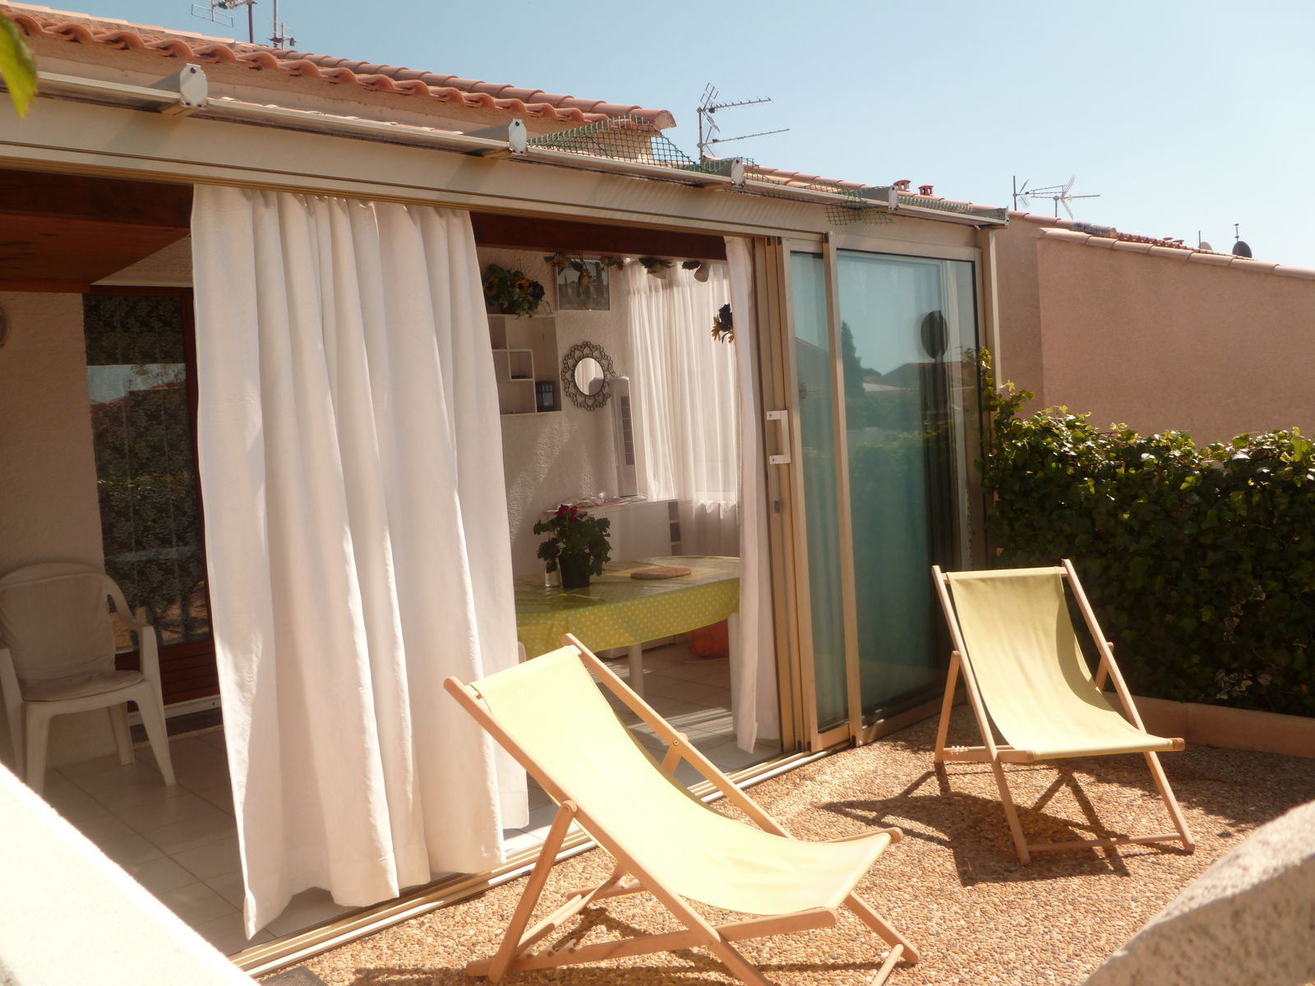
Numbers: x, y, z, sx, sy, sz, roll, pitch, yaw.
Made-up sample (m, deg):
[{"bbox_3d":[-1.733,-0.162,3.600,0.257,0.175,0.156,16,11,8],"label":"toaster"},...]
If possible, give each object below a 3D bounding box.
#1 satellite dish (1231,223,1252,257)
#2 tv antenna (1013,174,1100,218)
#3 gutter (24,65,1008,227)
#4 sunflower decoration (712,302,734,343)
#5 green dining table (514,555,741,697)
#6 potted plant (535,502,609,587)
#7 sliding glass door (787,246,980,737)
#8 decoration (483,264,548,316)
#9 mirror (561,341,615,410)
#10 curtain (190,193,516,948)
[{"bbox_3d":[17.021,-7.320,31.000,0.650,1.000,0.400,-2,4,27],"label":"satellite dish"},{"bbox_3d":[6.379,-4.720,17.000,1.380,0.720,0.550,-4,3,0],"label":"tv antenna"},{"bbox_3d":[0.054,-1.188,3.904,4.388,0.109,0.114,-6,4,-40],"label":"gutter"},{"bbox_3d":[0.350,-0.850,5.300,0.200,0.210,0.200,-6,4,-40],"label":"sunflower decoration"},{"bbox_3d":[-0.247,0.785,4.939,1.839,0.750,1.051,-6,4,-40],"label":"green dining table"},{"bbox_3d":[-0.381,0.239,4.808,0.300,0.370,0.300,-4,3,0],"label":"potted plant"},{"bbox_3d":[1.131,-0.034,4.944,1.292,2.180,0.114,-6,4,-40],"label":"sliding glass door"},{"bbox_3d":[-0.906,-1.282,6.723,0.370,0.310,0.280,-6,4,-40],"label":"decoration"},{"bbox_3d":[-0.474,-0.795,7.222,0.460,0.470,0.030,-6,4,-40],"label":"mirror"},{"bbox_3d":[-0.905,0.170,3.444,1.015,2.188,0.256,-6,4,-40],"label":"curtain"}]

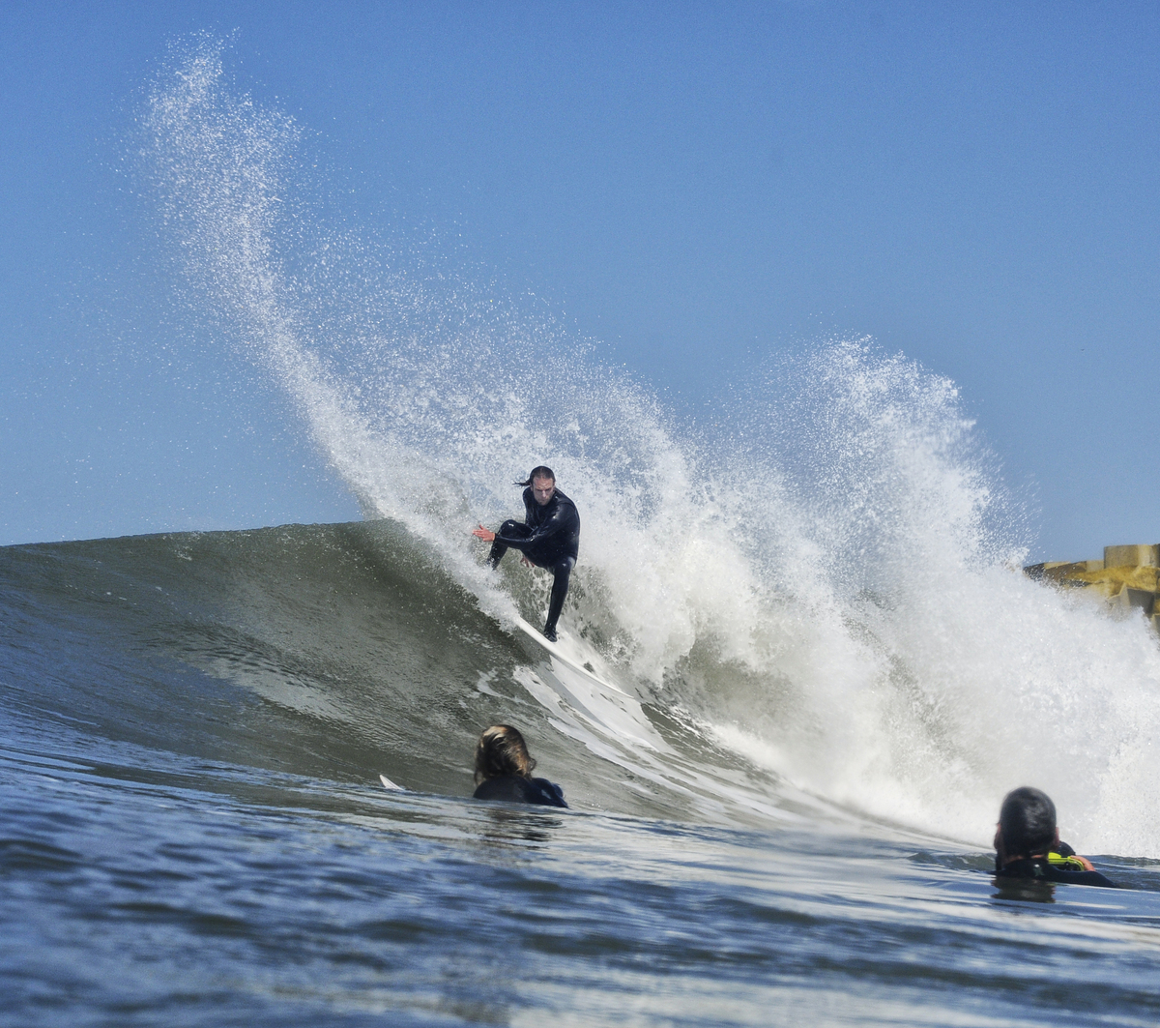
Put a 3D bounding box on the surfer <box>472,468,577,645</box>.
[{"bbox_3d":[-0.320,0.250,19.800,0.760,1.120,0.720,-1,-3,25],"label":"surfer"}]

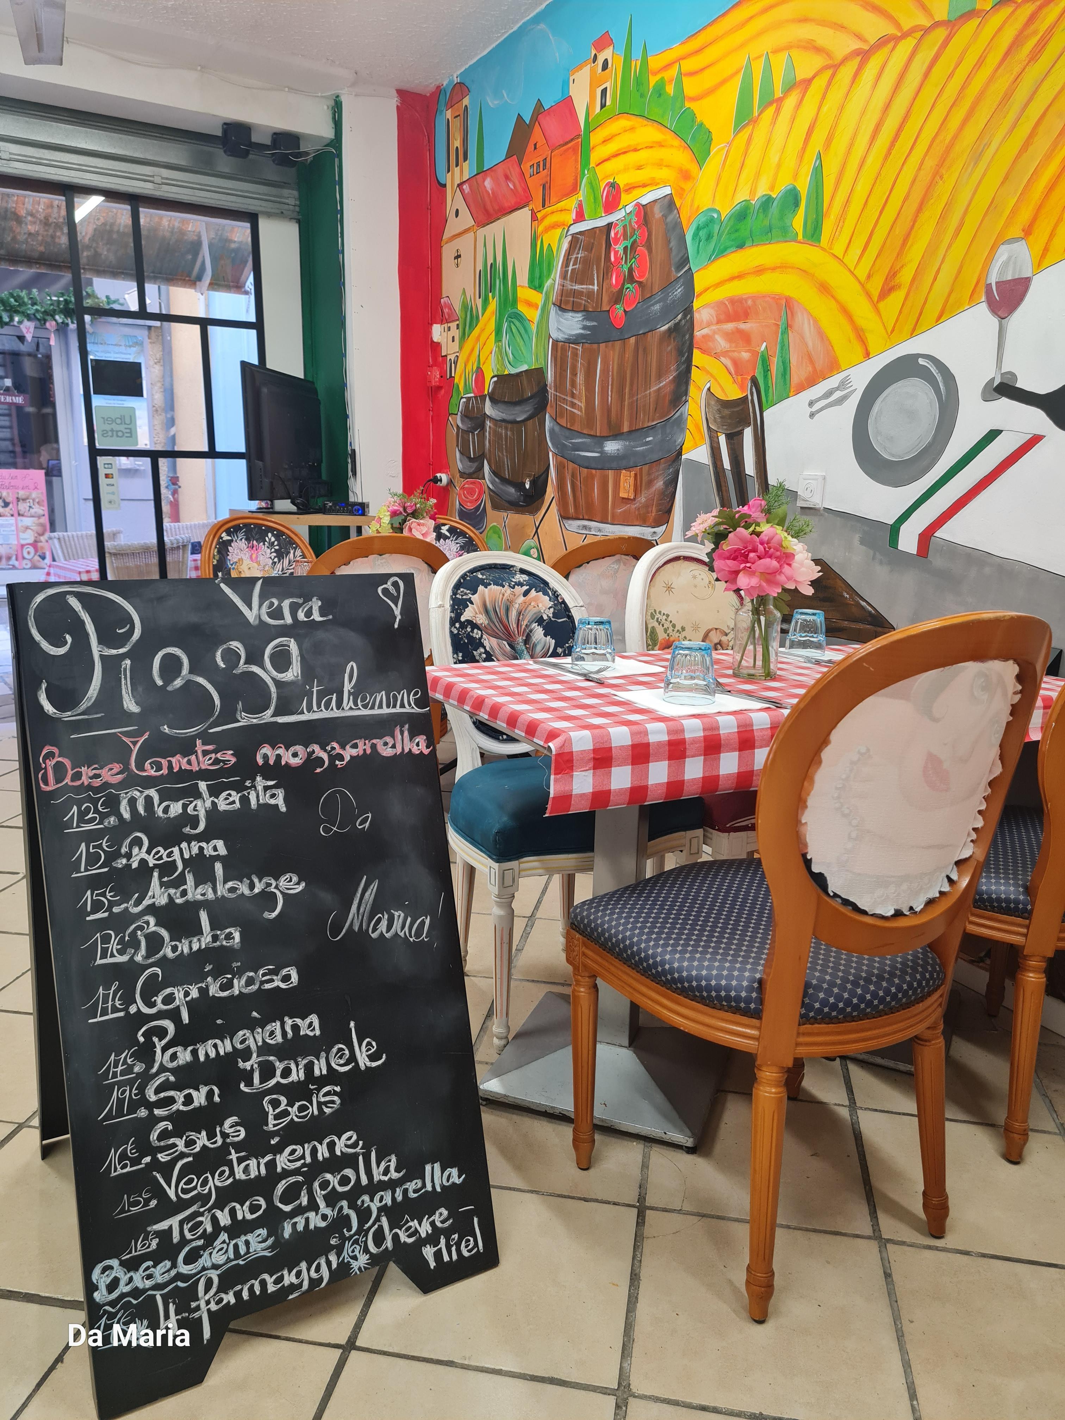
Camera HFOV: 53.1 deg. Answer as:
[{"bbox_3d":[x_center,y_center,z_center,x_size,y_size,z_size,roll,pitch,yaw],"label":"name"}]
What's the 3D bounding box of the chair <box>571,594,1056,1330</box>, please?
[{"bbox_3d":[0.404,0.315,1.587,0.510,0.980,0.548,-5,14,-28],"label":"chair"}]

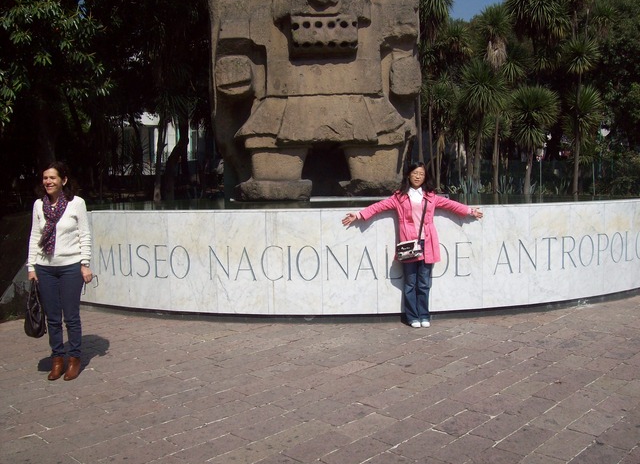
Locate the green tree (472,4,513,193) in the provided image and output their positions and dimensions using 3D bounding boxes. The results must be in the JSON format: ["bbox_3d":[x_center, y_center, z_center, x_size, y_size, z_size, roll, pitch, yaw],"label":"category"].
[{"bbox_3d":[4.361,-3.336,16.821,1.022,4.719,1.022,-1,4,0],"label":"green tree"}]

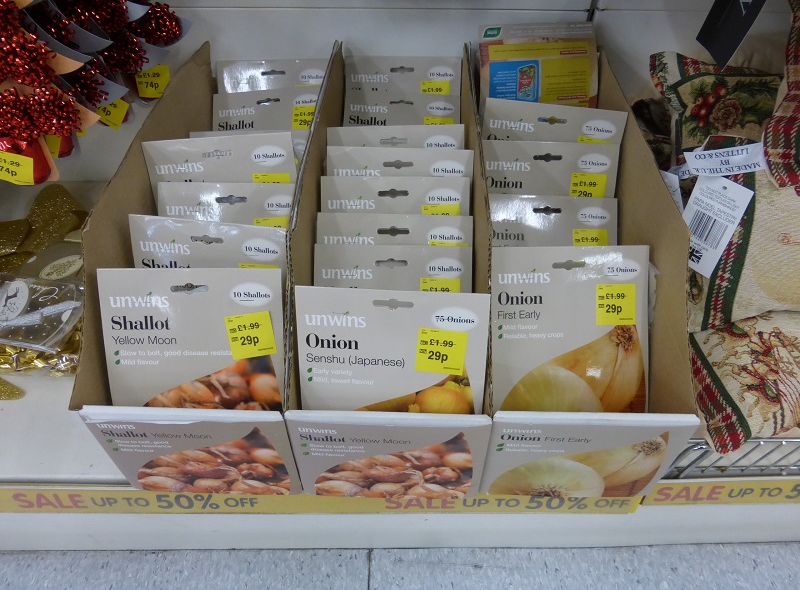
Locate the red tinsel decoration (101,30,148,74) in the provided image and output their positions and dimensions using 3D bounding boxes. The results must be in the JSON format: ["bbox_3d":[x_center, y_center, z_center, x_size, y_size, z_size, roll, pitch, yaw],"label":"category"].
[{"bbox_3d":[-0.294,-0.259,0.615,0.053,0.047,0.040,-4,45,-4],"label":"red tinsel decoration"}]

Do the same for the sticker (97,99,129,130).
[{"bbox_3d":[-0.338,-0.216,0.667,0.038,0.038,0.002,26,34,-24],"label":"sticker"}]

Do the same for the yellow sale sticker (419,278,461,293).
[{"bbox_3d":[0.038,0.003,0.554,0.038,0.038,0.001,1,5,2],"label":"yellow sale sticker"}]

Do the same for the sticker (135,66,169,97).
[{"bbox_3d":[-0.289,-0.249,0.674,0.038,0.038,0.002,-2,45,-10],"label":"sticker"}]

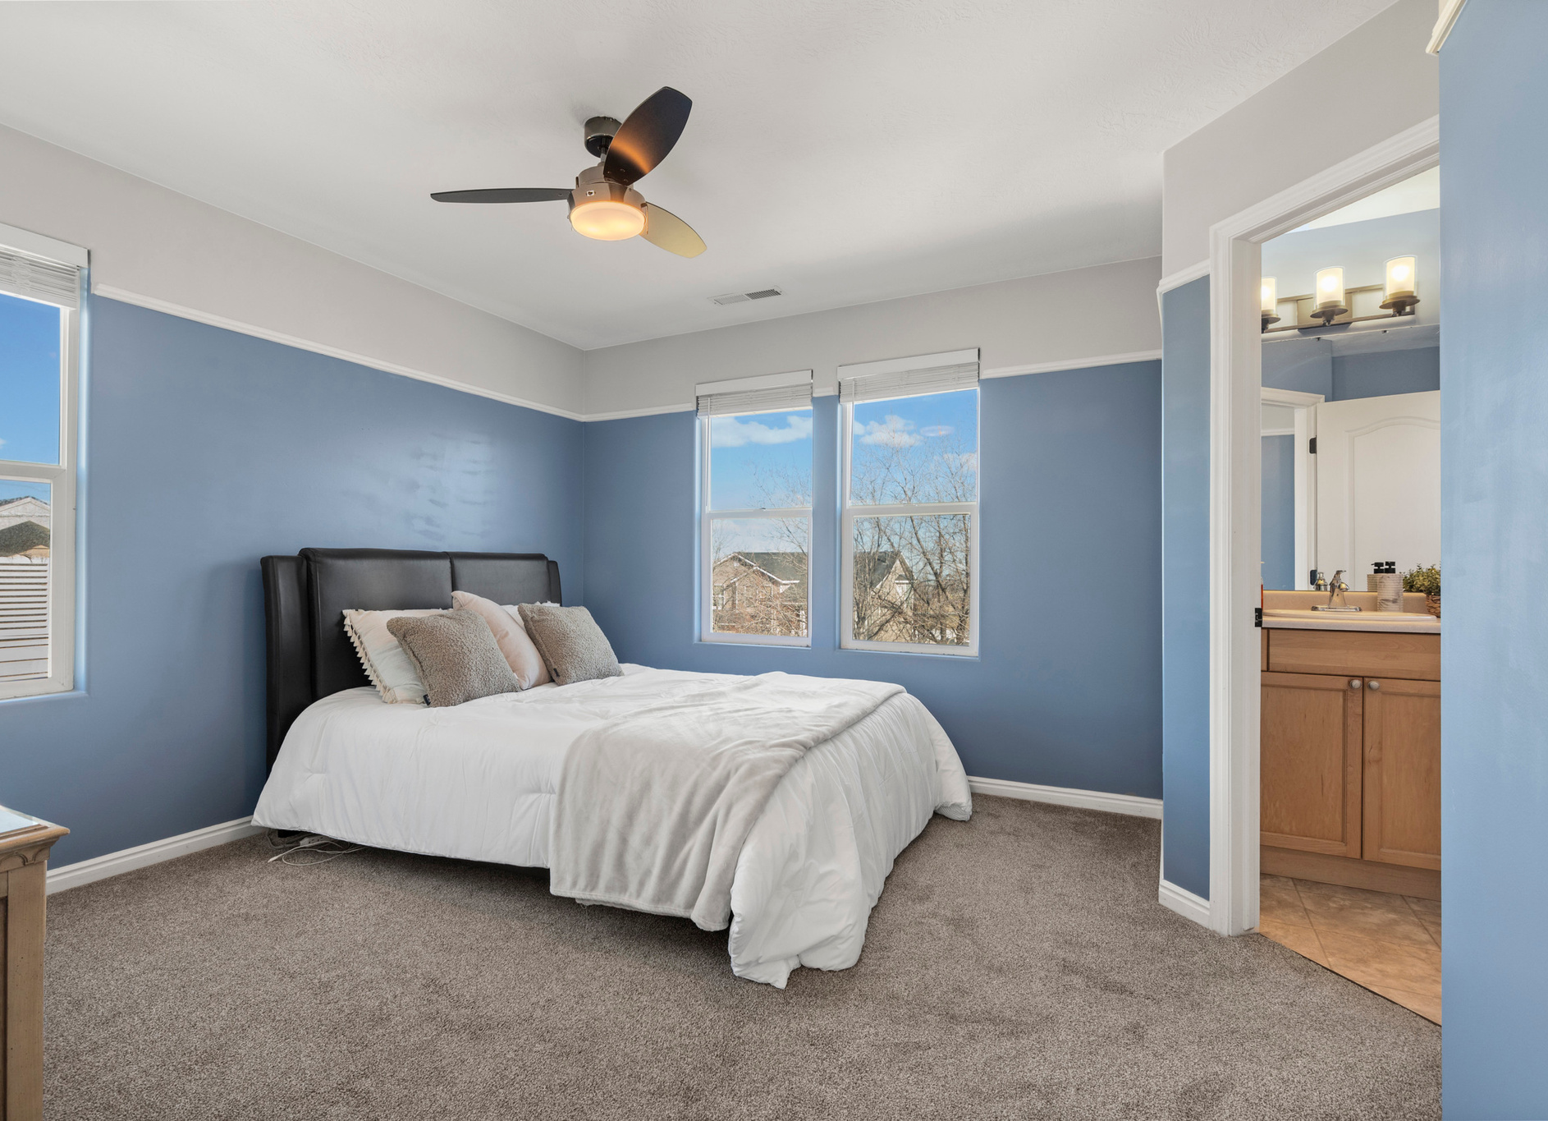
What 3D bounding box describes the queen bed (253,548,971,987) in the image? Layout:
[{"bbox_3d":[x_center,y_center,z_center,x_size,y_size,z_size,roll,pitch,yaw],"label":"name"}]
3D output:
[{"bbox_3d":[-0.589,0.533,3.098,2.440,1.140,1.690,0,-1,27],"label":"queen bed"}]

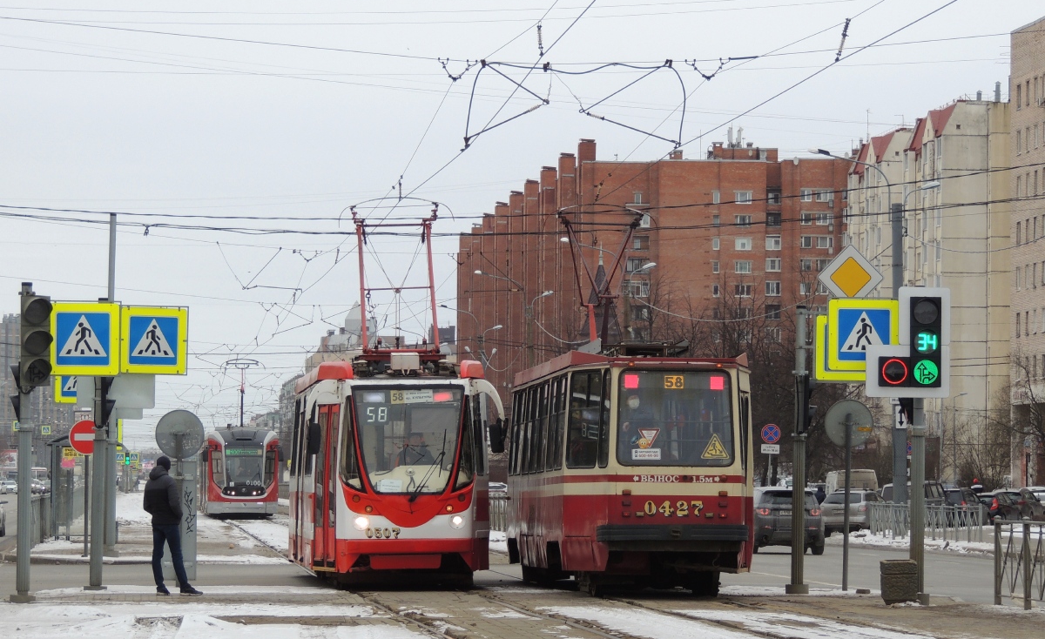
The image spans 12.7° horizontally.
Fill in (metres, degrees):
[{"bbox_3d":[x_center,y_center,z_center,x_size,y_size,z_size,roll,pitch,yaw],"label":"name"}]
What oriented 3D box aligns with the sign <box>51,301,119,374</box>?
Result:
[{"bbox_3d":[-5.548,0.253,59.200,0.920,0.920,0.050,1,-2,-4],"label":"sign"}]

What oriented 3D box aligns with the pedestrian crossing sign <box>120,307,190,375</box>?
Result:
[{"bbox_3d":[-4.979,0.284,63.300,0.920,0.920,0.060,1,-2,-6],"label":"pedestrian crossing sign"}]

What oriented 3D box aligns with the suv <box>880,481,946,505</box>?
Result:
[{"bbox_3d":[16.112,7.505,188.000,1.870,1.860,4.600,-1,-2,25],"label":"suv"}]

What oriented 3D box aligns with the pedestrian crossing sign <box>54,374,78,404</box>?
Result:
[{"bbox_3d":[-8.396,1.138,88.600,0.920,0.920,0.060,1,-2,-5],"label":"pedestrian crossing sign"}]

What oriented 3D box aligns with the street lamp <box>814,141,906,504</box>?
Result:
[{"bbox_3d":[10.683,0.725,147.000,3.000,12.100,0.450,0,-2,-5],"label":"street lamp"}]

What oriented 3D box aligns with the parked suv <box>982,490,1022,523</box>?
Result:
[{"bbox_3d":[21.039,8.381,208.000,1.800,1.580,4.400,0,-2,20],"label":"parked suv"}]

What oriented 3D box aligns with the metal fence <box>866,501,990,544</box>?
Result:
[{"bbox_3d":[12.303,6.253,144.500,0.090,1.100,21.000,1,-2,-4],"label":"metal fence"}]

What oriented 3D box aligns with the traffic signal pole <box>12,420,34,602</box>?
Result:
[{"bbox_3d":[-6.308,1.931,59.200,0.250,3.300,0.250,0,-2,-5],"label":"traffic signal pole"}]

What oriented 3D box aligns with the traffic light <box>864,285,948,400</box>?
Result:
[{"bbox_3d":[4.867,0.291,59.100,1.070,1.410,0.280,1,-2,-4],"label":"traffic light"}]

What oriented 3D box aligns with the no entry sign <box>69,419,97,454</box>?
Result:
[{"bbox_3d":[-8.666,2.342,93.000,0.690,0.690,0.050,0,-2,-5],"label":"no entry sign"}]

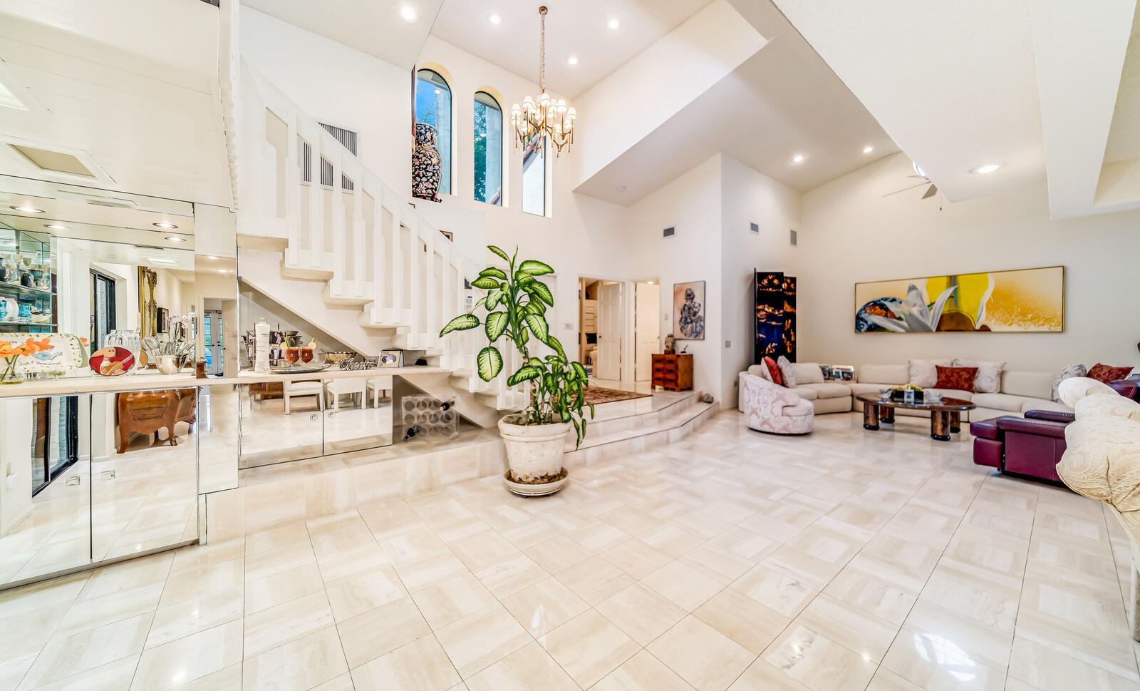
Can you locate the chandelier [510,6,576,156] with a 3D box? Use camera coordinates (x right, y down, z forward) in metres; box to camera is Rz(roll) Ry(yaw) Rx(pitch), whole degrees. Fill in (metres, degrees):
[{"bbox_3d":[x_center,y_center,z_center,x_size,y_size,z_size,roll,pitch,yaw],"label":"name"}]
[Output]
[{"bbox_3d":[-0.388,-3.988,5.615,0.936,2.055,0.936,0,0,0],"label":"chandelier"}]

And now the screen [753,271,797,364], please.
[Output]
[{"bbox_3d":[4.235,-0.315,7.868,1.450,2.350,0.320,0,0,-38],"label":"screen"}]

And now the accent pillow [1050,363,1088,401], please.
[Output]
[{"bbox_3d":[6.660,0.500,5.050,0.160,0.480,0.460,20,3,9],"label":"accent pillow"}]

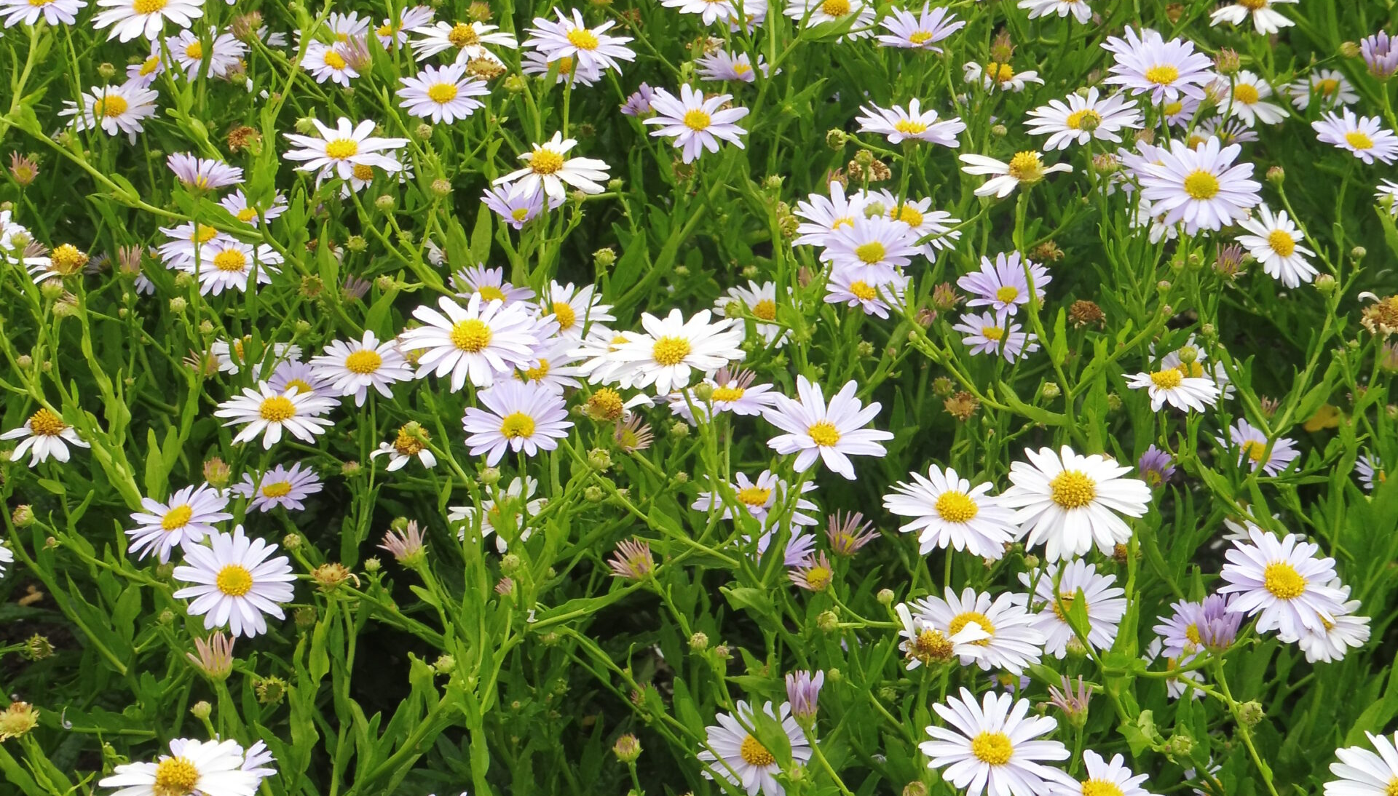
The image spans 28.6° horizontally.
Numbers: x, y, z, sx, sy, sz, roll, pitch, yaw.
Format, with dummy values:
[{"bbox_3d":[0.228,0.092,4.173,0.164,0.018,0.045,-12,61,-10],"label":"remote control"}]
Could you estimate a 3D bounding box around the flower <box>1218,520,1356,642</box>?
[{"bbox_3d":[0.172,0.055,0.810,0.039,0.011,0.039,5,53,-7],"label":"flower"}]

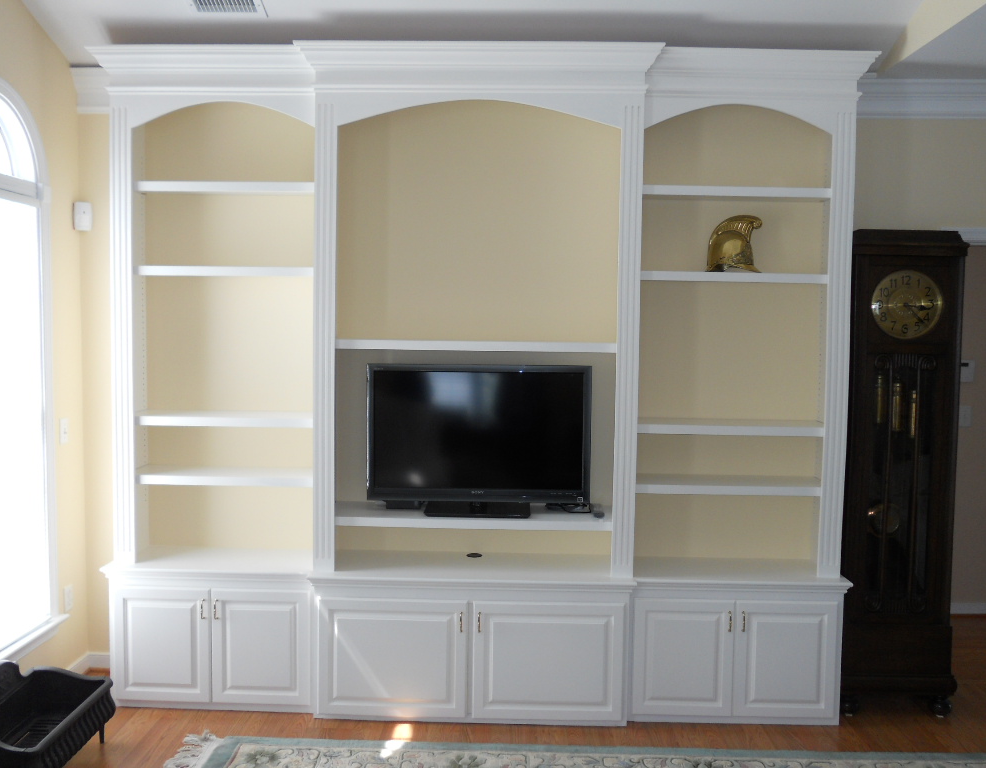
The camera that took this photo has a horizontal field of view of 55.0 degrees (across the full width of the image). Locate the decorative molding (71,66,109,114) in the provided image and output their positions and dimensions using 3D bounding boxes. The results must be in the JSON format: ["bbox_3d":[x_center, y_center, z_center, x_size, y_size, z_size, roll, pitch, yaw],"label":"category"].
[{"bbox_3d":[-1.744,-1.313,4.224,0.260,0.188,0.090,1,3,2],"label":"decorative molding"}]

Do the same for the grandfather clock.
[{"bbox_3d":[1.708,0.379,4.069,0.486,2.035,0.341,1,3,2],"label":"grandfather clock"}]

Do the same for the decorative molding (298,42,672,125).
[{"bbox_3d":[-0.056,-1.192,3.803,1.468,0.318,0.132,1,3,2],"label":"decorative molding"}]

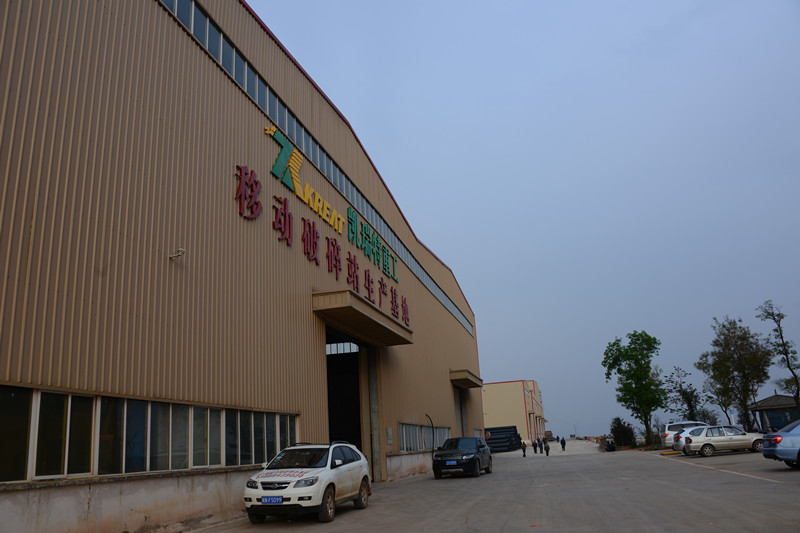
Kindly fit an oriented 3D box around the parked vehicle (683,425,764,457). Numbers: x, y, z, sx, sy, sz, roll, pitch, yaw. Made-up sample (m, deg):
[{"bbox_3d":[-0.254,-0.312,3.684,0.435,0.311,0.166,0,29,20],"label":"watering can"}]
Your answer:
[{"bbox_3d":[17.354,9.207,33.010,4.150,1.470,1.640,-7,-17,12],"label":"parked vehicle"}]

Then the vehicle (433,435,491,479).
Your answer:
[{"bbox_3d":[2.818,8.416,27.535,1.930,1.640,4.370,-9,-17,18],"label":"vehicle"}]

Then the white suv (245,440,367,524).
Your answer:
[{"bbox_3d":[-2.124,5.242,15.365,1.870,1.710,4.800,-7,-17,12],"label":"white suv"}]

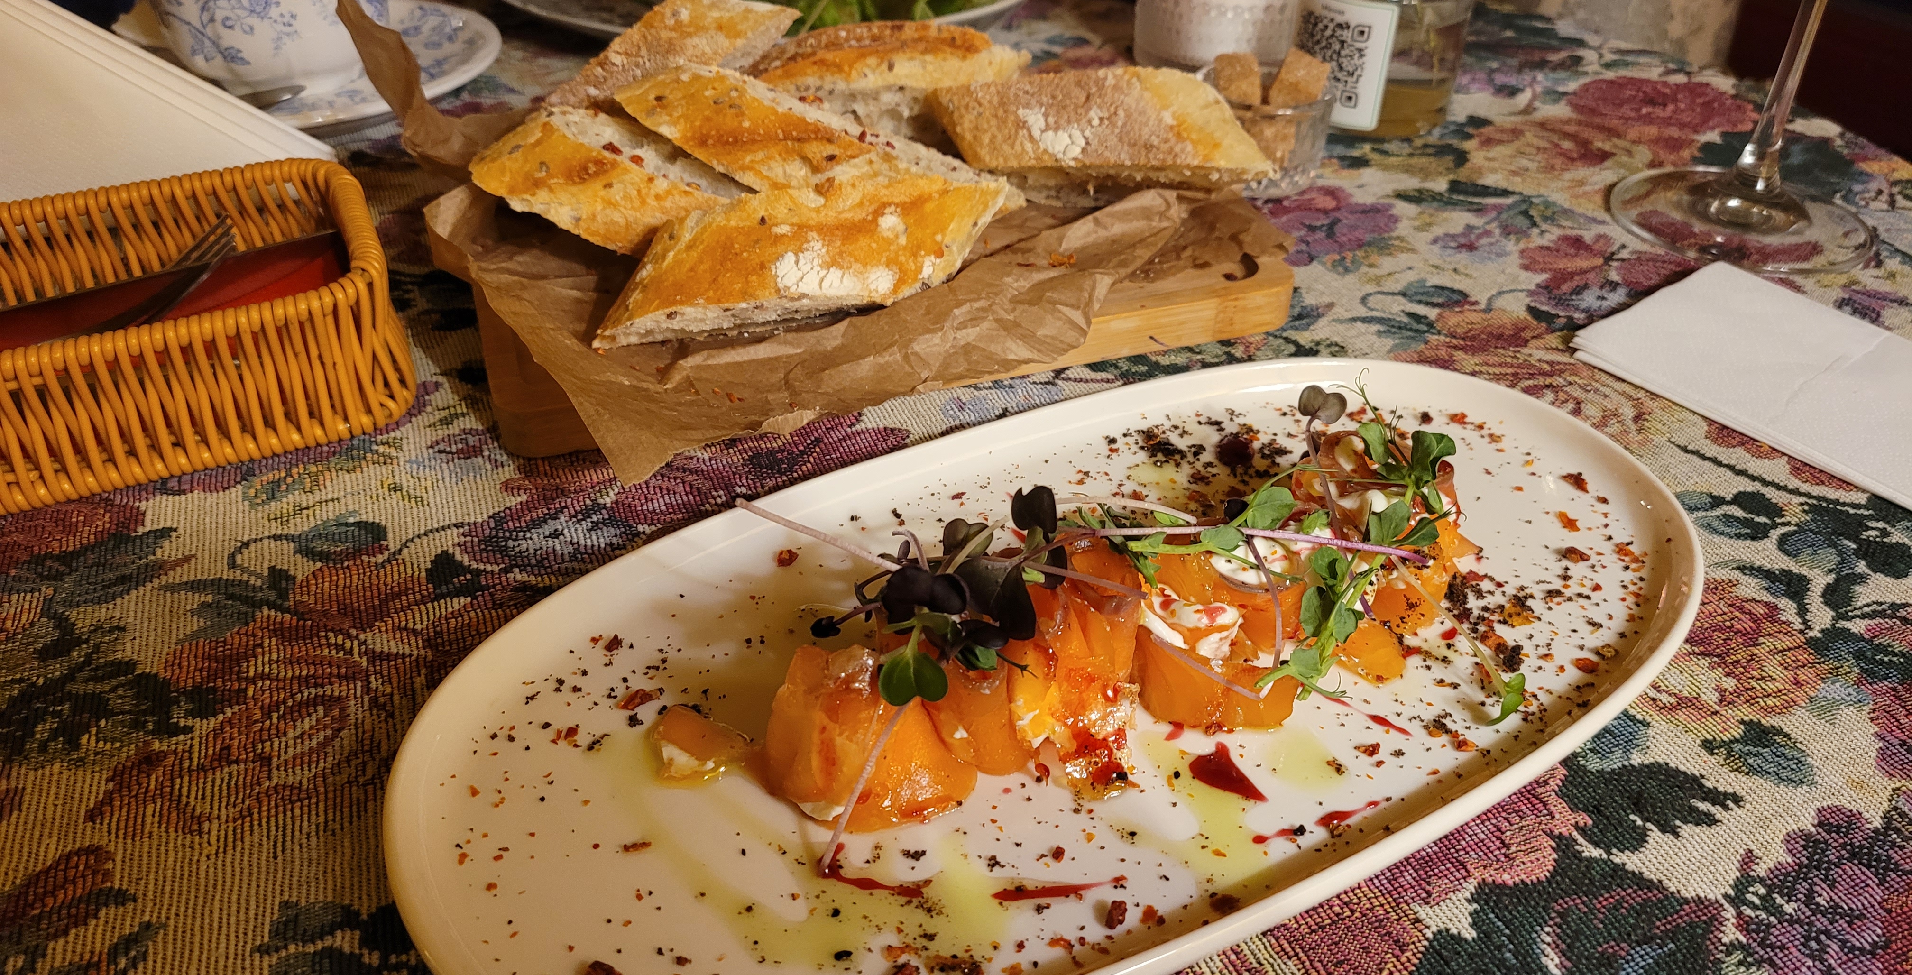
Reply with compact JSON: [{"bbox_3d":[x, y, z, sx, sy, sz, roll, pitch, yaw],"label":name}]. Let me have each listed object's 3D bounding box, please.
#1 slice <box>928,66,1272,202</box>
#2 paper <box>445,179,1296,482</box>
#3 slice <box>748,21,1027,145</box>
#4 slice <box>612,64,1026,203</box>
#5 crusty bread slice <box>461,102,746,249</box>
[{"bbox_3d":[0.050,-0.119,0.471,0.116,0.044,0.050,-4,36,-7],"label":"slice"},{"bbox_3d":[-0.029,-0.077,0.444,0.260,0.037,0.165,-11,37,-16],"label":"paper"},{"bbox_3d":[-0.024,-0.134,0.492,0.098,0.042,0.050,3,36,2],"label":"slice"},{"bbox_3d":[-0.040,-0.098,0.431,0.120,0.044,0.055,8,36,10],"label":"slice"},{"bbox_3d":[-0.104,-0.092,0.429,0.096,0.038,0.050,16,38,20],"label":"crusty bread slice"}]

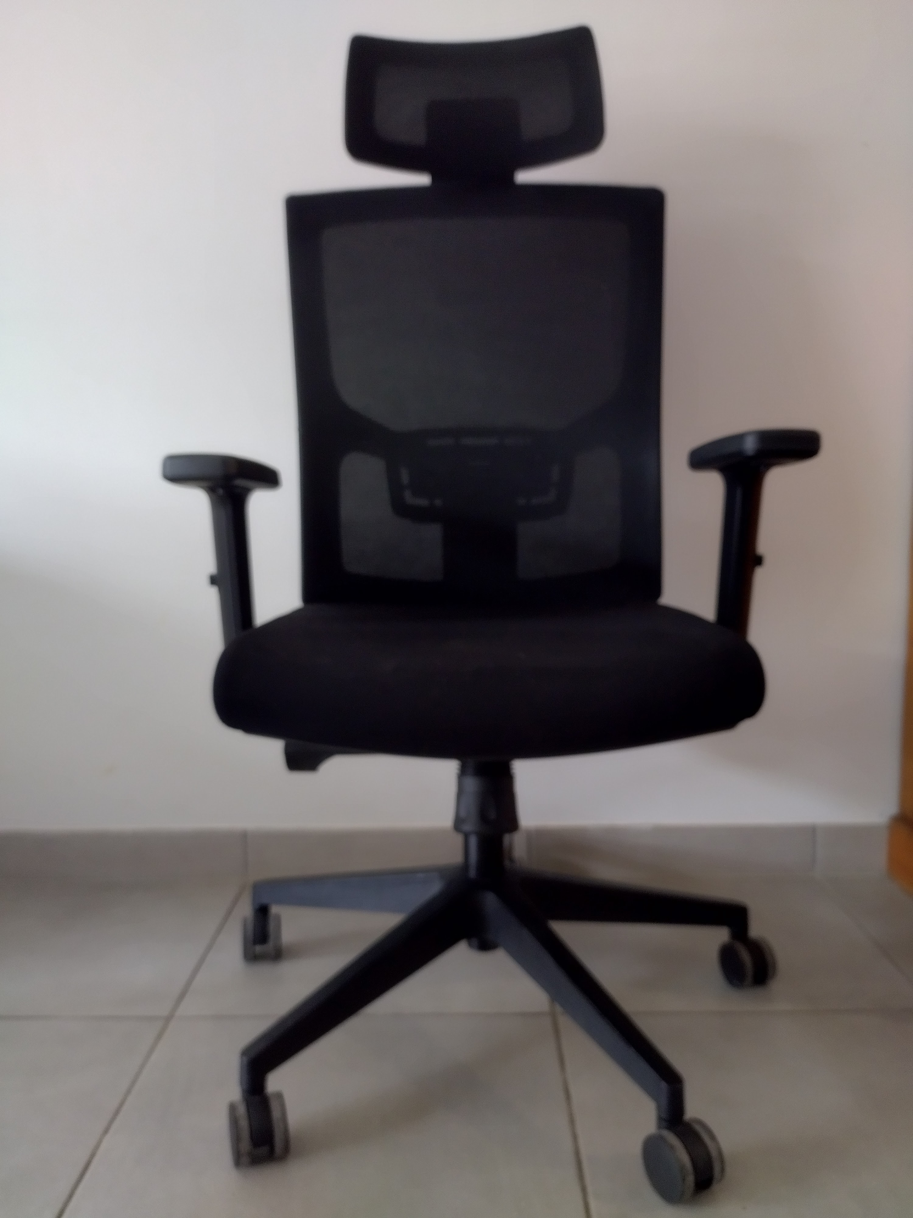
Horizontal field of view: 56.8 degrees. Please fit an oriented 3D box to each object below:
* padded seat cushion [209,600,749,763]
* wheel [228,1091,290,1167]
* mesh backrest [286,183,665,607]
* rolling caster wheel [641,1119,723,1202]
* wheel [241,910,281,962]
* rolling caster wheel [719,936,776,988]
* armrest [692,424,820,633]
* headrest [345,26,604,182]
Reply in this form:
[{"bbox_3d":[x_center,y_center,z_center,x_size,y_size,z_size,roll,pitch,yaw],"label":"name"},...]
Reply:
[{"bbox_3d":[0.027,0.055,0.918,0.490,0.092,0.470,-1,7,0],"label":"padded seat cushion"},{"bbox_3d":[-0.181,0.475,0.773,0.048,0.054,0.056,-2,7,-10],"label":"wheel"},{"bbox_3d":[0.026,-0.270,1.101,0.477,0.545,0.095,-1,2,0],"label":"mesh backrest"},{"bbox_3d":[0.195,0.475,0.728,0.048,0.054,0.056,-4,7,-24],"label":"rolling caster wheel"},{"bbox_3d":[-0.257,0.436,1.117,0.048,0.054,0.056,-2,7,-10],"label":"wheel"},{"bbox_3d":[0.359,0.435,1.042,0.048,0.054,0.056,-2,7,-9],"label":"rolling caster wheel"},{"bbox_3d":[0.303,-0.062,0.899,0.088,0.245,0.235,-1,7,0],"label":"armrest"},{"bbox_3d":[0.020,-0.622,1.054,0.320,0.175,0.090,-1,7,0],"label":"headrest"}]

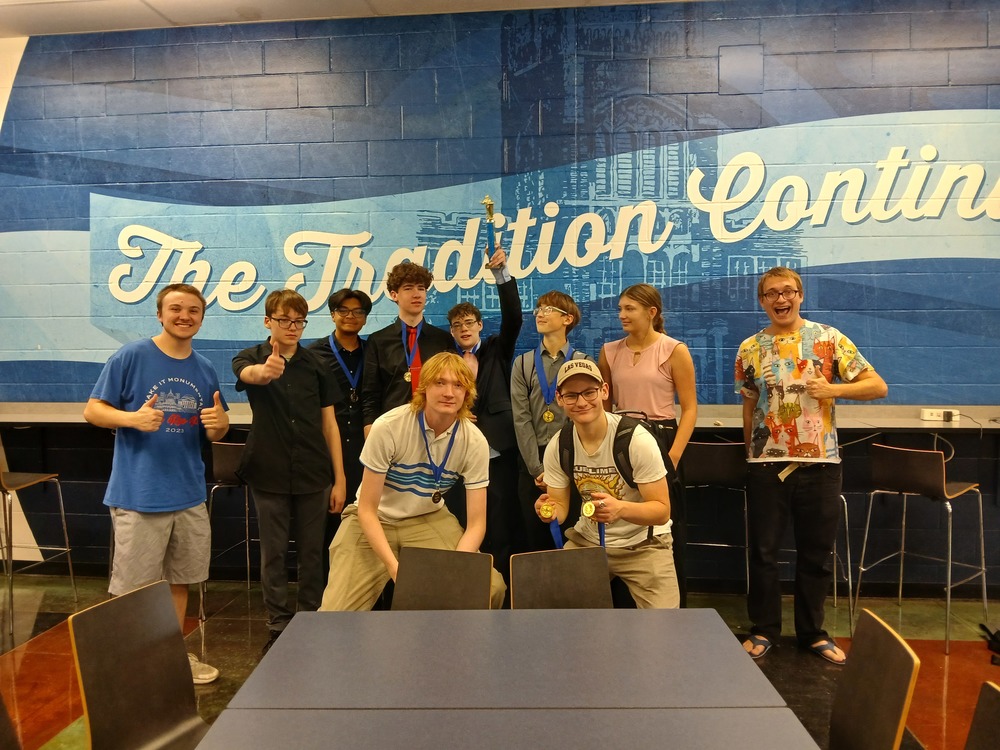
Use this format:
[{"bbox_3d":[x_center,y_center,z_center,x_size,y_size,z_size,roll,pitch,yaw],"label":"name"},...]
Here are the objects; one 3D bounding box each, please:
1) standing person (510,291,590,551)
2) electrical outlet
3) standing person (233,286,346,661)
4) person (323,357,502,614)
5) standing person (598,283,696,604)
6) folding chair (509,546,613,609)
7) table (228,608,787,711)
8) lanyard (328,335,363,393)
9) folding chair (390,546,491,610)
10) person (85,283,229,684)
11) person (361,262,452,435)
[{"bbox_3d":[0.249,0.436,3.630,0.430,1.690,0.320,0,2,6],"label":"standing person"},{"bbox_3d":[2.373,0.219,4.050,0.210,0.063,0.060,0,2,5],"label":"electrical outlet"},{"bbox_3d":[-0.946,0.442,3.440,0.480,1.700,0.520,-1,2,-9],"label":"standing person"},{"bbox_3d":[-0.349,0.609,3.030,0.700,1.390,0.600,0,2,-6],"label":"person"},{"bbox_3d":[0.689,0.432,3.530,0.470,1.700,0.330,0,2,14],"label":"standing person"},{"bbox_3d":[0.246,0.938,2.093,0.450,0.790,0.510,-1,2,-16],"label":"folding chair"},{"bbox_3d":[0.016,0.979,1.695,1.054,0.737,0.533,0,2,0],"label":"table"},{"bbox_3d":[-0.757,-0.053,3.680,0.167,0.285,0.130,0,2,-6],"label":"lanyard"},{"bbox_3d":[-0.225,0.940,2.093,0.450,0.790,0.510,0,2,16],"label":"folding chair"},{"bbox_3d":[-1.455,0.458,3.190,0.580,1.690,0.430,-1,2,-11],"label":"person"},{"bbox_3d":[-0.435,0.382,3.530,0.480,1.810,0.320,0,2,-3],"label":"person"}]

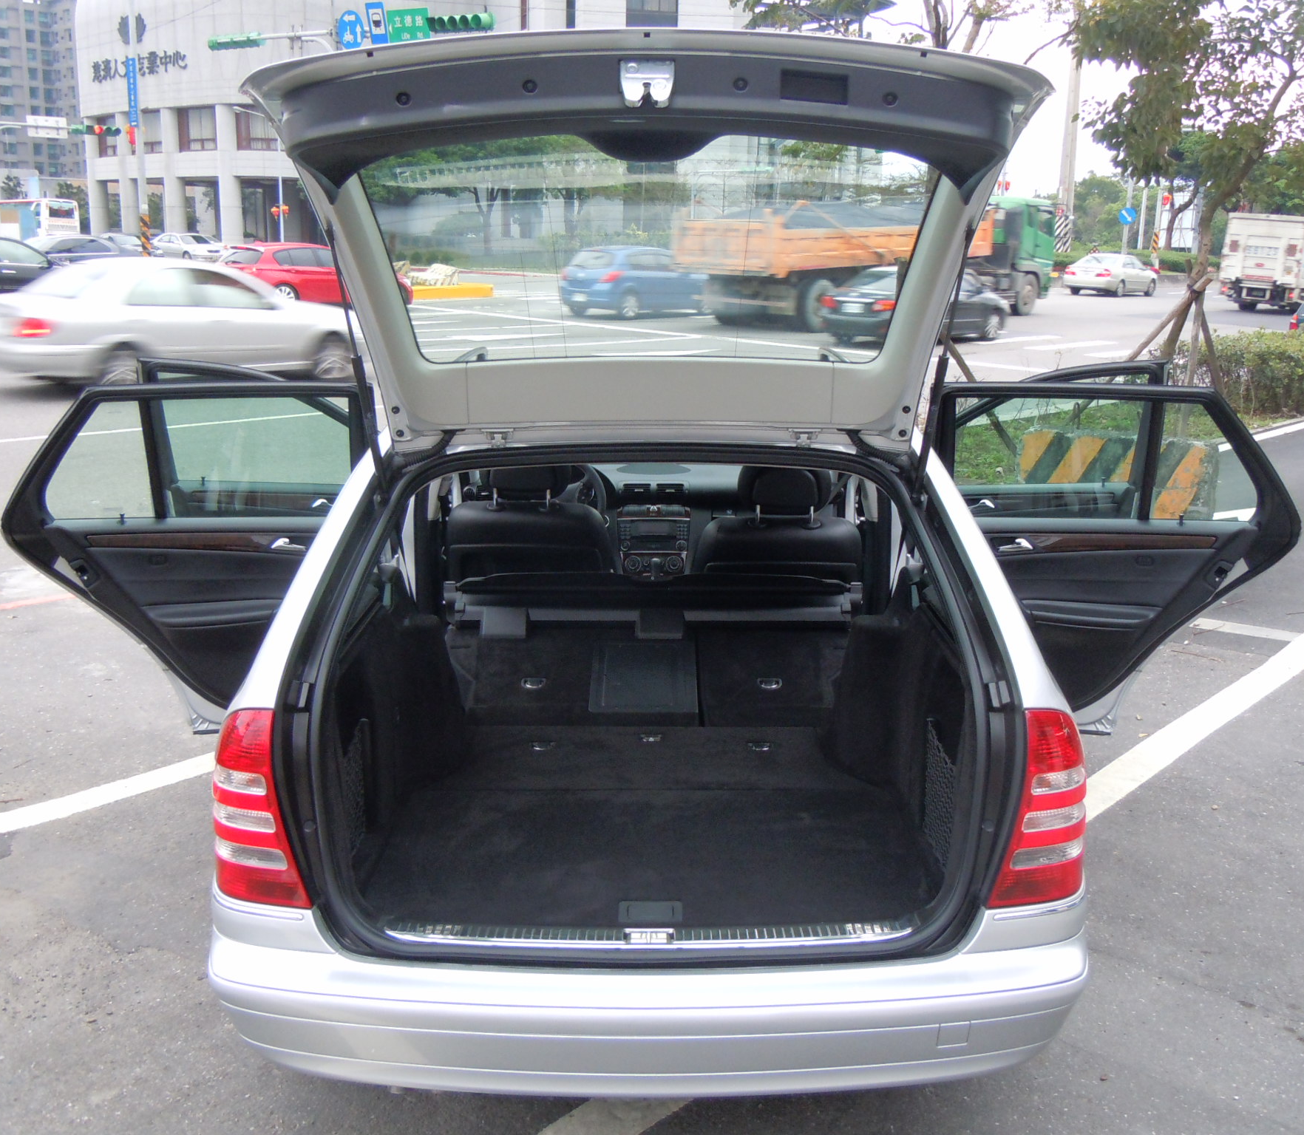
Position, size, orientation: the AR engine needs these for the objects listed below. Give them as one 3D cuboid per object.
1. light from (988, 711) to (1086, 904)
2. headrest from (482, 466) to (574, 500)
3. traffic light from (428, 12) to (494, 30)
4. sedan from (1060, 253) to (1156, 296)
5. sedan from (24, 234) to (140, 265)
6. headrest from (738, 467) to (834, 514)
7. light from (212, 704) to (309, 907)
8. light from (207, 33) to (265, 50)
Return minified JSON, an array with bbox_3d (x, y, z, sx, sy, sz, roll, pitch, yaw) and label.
[{"bbox_3d":[0.702,0.438,2.433,0.190,0.370,0.200,-1,14,-8],"label":"light"},{"bbox_3d":[-0.389,-0.305,4.050,0.285,0.200,0.130,1,14,0],"label":"headrest"},{"bbox_3d":[-3.846,-11.032,26.500,1.500,0.330,0.400,11,17,34],"label":"traffic light"},{"bbox_3d":[16.550,-10.450,47.000,1.790,1.480,4.750,13,18,38],"label":"sedan"},{"bbox_3d":[-16.904,-8.814,37.679,1.800,1.450,4.700,13,18,39],"label":"sedan"},{"bbox_3d":[0.413,-0.261,4.050,0.285,0.200,0.130,1,14,0],"label":"headrest"},{"bbox_3d":[-0.707,0.438,2.433,0.190,0.370,0.200,3,14,8],"label":"light"},{"bbox_3d":[-9.556,-12.129,30.200,1.500,0.330,0.400,12,17,35],"label":"light"}]

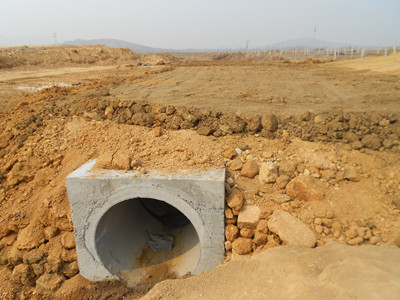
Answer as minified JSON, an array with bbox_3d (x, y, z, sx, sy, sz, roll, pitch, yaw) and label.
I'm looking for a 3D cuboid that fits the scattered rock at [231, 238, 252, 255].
[{"bbox_3d":[0.447,1.015,3.160,0.200,0.170,0.180,0,18,0],"label":"scattered rock"}]

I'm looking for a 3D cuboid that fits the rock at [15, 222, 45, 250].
[{"bbox_3d":[-1.924,0.979,3.400,0.310,0.200,0.250,0,18,0],"label":"rock"}]

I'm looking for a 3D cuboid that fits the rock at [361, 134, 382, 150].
[{"bbox_3d":[2.255,-0.099,3.950,0.270,0.200,0.220,0,18,0],"label":"rock"}]

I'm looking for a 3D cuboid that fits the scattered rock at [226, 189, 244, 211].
[{"bbox_3d":[0.381,0.531,3.220,0.190,0.210,0.190,0,18,0],"label":"scattered rock"}]

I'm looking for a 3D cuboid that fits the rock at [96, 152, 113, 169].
[{"bbox_3d":[-1.087,0.119,3.420,0.180,0.130,0.170,0,18,0],"label":"rock"}]

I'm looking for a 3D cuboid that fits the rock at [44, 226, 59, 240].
[{"bbox_3d":[-1.671,0.940,3.380,0.160,0.150,0.150,0,18,0],"label":"rock"}]

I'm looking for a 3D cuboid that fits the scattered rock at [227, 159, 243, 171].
[{"bbox_3d":[0.408,0.171,3.550,0.180,0.110,0.150,0,18,0],"label":"scattered rock"}]

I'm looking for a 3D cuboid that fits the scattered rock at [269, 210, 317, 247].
[{"bbox_3d":[1.001,0.849,3.250,0.500,0.310,0.300,8,20,24],"label":"scattered rock"}]

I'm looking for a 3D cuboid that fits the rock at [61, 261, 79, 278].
[{"bbox_3d":[-1.412,1.293,3.250,0.200,0.180,0.180,0,18,0],"label":"rock"}]

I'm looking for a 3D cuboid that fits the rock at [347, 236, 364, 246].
[{"bbox_3d":[1.667,0.981,3.220,0.185,0.090,0.115,0,18,0],"label":"rock"}]

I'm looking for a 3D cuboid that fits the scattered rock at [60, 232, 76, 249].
[{"bbox_3d":[-1.448,1.000,3.320,0.180,0.180,0.170,0,18,0],"label":"scattered rock"}]

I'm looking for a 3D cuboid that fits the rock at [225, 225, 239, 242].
[{"bbox_3d":[0.336,0.889,3.200,0.150,0.180,0.160,0,18,0],"label":"rock"}]

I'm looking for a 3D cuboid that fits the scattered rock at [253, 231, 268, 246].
[{"bbox_3d":[0.676,0.984,3.330,0.170,0.140,0.150,0,18,0],"label":"scattered rock"}]

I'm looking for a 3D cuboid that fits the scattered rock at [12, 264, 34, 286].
[{"bbox_3d":[-1.920,1.358,3.250,0.240,0.170,0.190,0,18,0],"label":"scattered rock"}]

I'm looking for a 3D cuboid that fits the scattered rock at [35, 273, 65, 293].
[{"bbox_3d":[-1.632,1.447,3.280,0.280,0.160,0.200,0,18,0],"label":"scattered rock"}]

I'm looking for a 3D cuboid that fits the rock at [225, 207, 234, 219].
[{"bbox_3d":[0.325,0.707,3.370,0.120,0.110,0.120,0,18,0],"label":"rock"}]

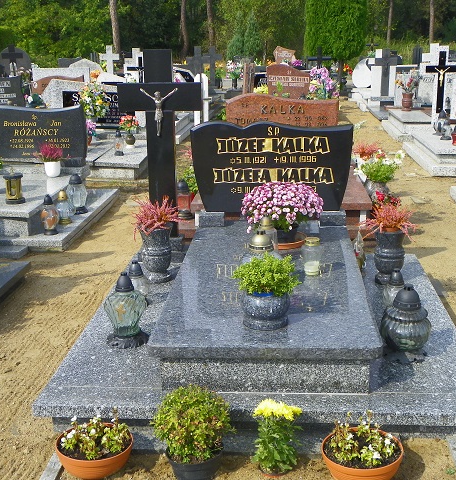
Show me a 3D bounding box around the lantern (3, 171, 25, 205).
[{"bbox_3d":[-1.693,-0.431,5.862,0.160,0.259,0.160,0,16,4],"label":"lantern"}]

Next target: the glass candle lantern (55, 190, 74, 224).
[{"bbox_3d":[-1.329,-0.271,5.999,0.159,0.258,0.159,0,16,4],"label":"glass candle lantern"}]

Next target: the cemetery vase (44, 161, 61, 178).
[{"bbox_3d":[-1.623,-0.656,6.854,0.149,0.136,0.149,0,16,4],"label":"cemetery vase"}]

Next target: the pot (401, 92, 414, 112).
[{"bbox_3d":[2.843,-2.185,11.686,0.198,0.262,0.198,0,16,4],"label":"pot"}]

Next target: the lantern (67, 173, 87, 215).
[{"bbox_3d":[-1.336,-0.419,6.562,0.186,0.347,0.186,0,16,5],"label":"lantern"}]

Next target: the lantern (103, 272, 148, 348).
[{"bbox_3d":[-0.492,0.321,3.545,0.216,0.342,0.216,0,16,5],"label":"lantern"}]

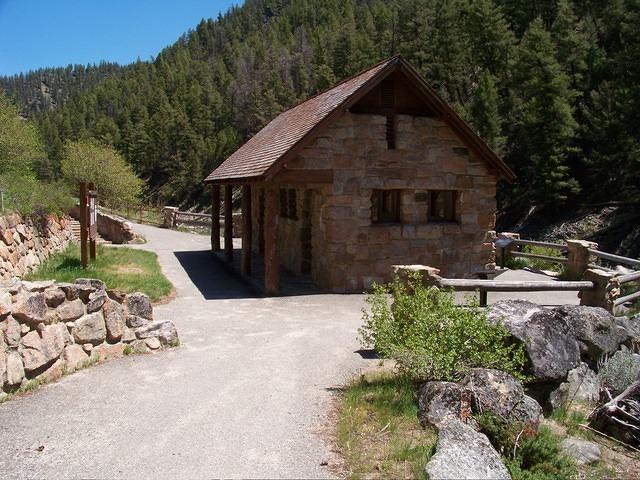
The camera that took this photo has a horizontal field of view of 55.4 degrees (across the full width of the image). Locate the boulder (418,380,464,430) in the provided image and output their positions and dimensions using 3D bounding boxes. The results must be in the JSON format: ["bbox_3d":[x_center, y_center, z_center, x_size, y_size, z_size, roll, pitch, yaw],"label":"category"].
[{"bbox_3d":[0.935,1.260,4.700,0.360,0.320,0.360,1,5,11],"label":"boulder"}]

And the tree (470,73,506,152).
[{"bbox_3d":[11.551,-8.244,42.000,2.500,7.200,2.500,1,5,15],"label":"tree"}]

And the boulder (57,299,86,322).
[{"bbox_3d":[-2.567,0.723,6.279,0.250,0.250,0.290,3,6,35],"label":"boulder"}]

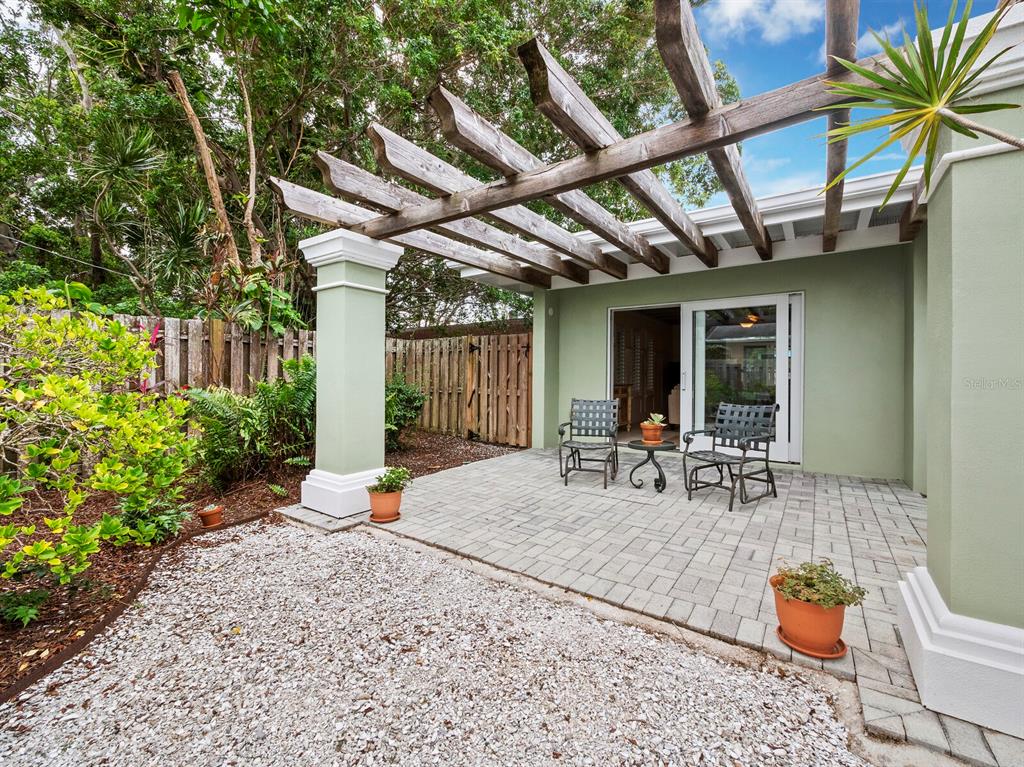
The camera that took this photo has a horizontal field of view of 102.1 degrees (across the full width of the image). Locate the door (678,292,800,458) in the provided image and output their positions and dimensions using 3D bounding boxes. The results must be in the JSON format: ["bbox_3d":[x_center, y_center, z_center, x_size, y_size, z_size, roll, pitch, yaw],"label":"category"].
[{"bbox_3d":[2.867,-0.077,5.260,1.370,2.040,0.100,1,1,37],"label":"door"}]

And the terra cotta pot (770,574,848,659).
[{"bbox_3d":[1.272,0.992,1.776,0.270,0.235,0.270,1,1,36],"label":"terra cotta pot"}]

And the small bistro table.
[{"bbox_3d":[1.409,0.828,4.140,0.485,0.465,0.485,1,1,37],"label":"small bistro table"}]

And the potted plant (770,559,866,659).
[{"bbox_3d":[1.300,0.950,1.785,0.340,0.320,0.320,1,1,36],"label":"potted plant"}]

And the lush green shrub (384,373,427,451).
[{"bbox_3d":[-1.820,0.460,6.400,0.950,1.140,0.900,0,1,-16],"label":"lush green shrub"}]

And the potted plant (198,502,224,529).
[{"bbox_3d":[-2.300,1.020,3.160,0.165,0.150,0.165,0,1,-36],"label":"potted plant"}]

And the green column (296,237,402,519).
[{"bbox_3d":[-1.424,-0.077,3.708,0.610,2.310,0.610,1,1,37],"label":"green column"}]

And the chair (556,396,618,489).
[{"bbox_3d":[0.877,0.617,4.563,0.600,0.875,0.780,0,1,19],"label":"chair"}]

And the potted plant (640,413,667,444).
[{"bbox_3d":[1.425,0.450,4.180,0.245,0.310,0.235,0,1,19],"label":"potted plant"}]

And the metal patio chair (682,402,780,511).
[{"bbox_3d":[2.041,0.627,3.818,0.780,0.875,0.600,0,1,-33],"label":"metal patio chair"}]

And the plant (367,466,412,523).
[{"bbox_3d":[-0.985,0.880,3.320,0.345,0.410,0.320,0,1,-17],"label":"plant"}]

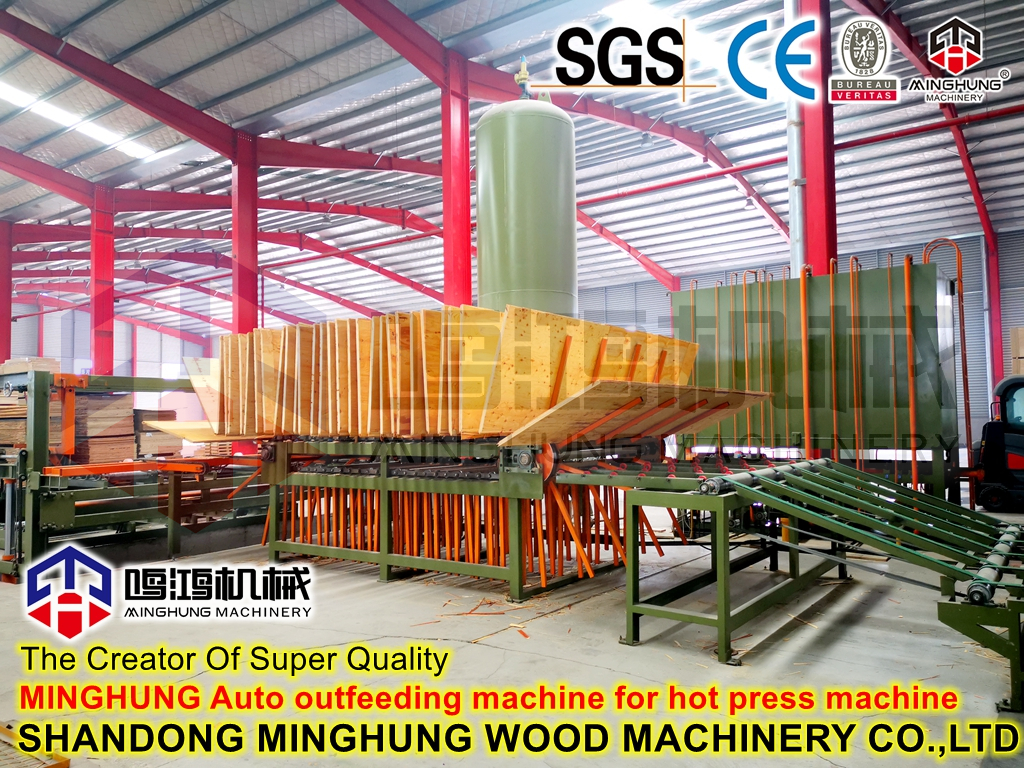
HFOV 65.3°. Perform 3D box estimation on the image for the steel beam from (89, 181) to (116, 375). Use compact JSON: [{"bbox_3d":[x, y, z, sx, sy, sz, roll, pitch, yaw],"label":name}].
[{"bbox_3d":[-16.714,-2.281,32.541,0.329,11.567,0.705,-3,-4,37],"label":"steel beam"}]

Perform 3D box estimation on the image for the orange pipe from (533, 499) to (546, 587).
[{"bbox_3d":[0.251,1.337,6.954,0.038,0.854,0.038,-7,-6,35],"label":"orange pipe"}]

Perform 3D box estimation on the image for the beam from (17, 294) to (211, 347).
[{"bbox_3d":[-37.540,-6.112,77.718,0.314,0.862,17.836,-3,-12,37],"label":"beam"}]

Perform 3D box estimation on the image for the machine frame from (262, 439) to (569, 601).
[{"bbox_3d":[-0.645,1.381,9.543,4.108,1.501,2.640,-3,-3,35],"label":"machine frame"}]

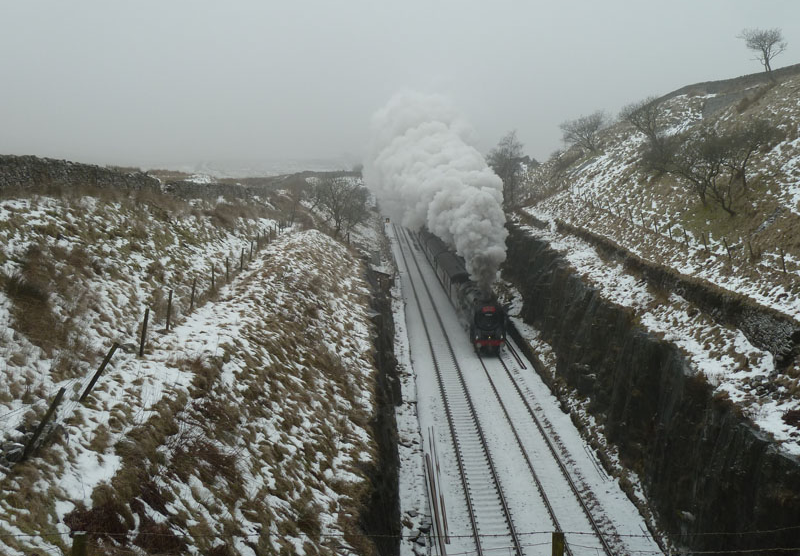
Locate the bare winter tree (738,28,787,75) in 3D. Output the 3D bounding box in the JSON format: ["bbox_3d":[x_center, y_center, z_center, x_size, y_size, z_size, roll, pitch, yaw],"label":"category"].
[{"bbox_3d":[46.273,-28.849,118.000,5.940,5.940,5.510,0,7,0],"label":"bare winter tree"}]

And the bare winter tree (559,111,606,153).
[{"bbox_3d":[29.022,-23.297,147.000,7.400,6.610,6.870,0,7,0],"label":"bare winter tree"}]

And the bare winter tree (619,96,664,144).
[{"bbox_3d":[31.350,-20.446,120.000,5.790,6.170,5.370,0,7,0],"label":"bare winter tree"}]

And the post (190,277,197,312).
[{"bbox_3d":[-6.813,0.544,30.500,0.120,1.200,0.120,8,7,-1],"label":"post"}]

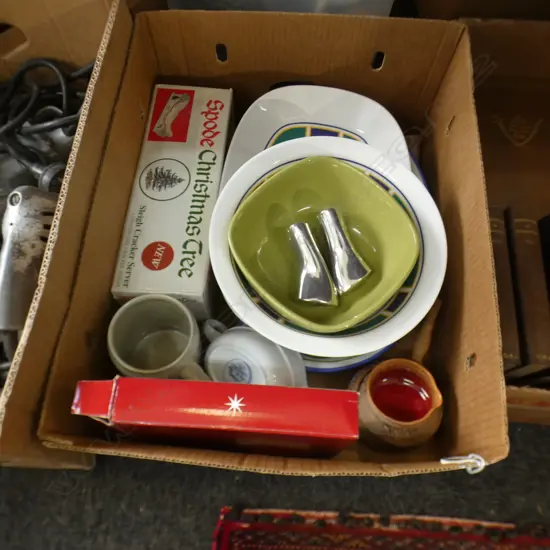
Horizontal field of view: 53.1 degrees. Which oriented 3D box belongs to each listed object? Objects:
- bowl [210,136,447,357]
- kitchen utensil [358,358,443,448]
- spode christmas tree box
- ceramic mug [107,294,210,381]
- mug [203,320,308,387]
[{"bbox_3d":[0.057,-0.029,0.626,0.260,0.062,0.260,0,70,-3],"label":"bowl"},{"bbox_3d":[0.130,0.134,0.594,0.108,0.090,0.095,10,68,11],"label":"kitchen utensil"},{"bbox_3d":[-0.119,-0.100,0.704,0.103,0.071,0.295,4,67,3],"label":"spode christmas tree box"},{"bbox_3d":[-0.120,0.087,0.618,0.122,0.086,0.096,36,72,15],"label":"ceramic mug"},{"bbox_3d":[-0.039,0.106,0.618,0.113,0.070,0.132,-40,69,-5],"label":"mug"}]

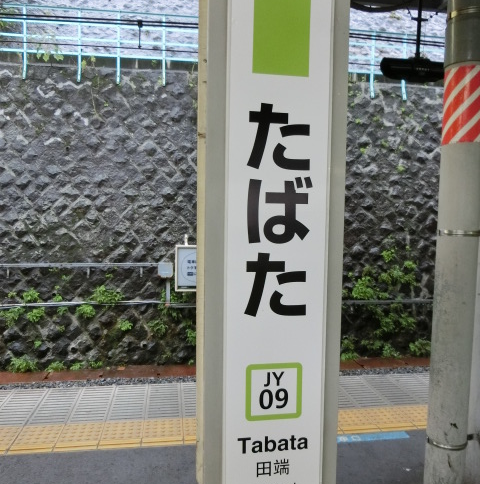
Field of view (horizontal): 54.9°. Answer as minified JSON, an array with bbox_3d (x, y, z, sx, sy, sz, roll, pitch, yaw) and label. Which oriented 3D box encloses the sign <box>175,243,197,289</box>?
[{"bbox_3d":[-0.866,0.522,9.226,0.826,0.922,0.120,0,5,-8],"label":"sign"}]

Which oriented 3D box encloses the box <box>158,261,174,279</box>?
[{"bbox_3d":[-1.472,0.559,9.202,0.286,0.294,0.180,0,5,-8],"label":"box"}]

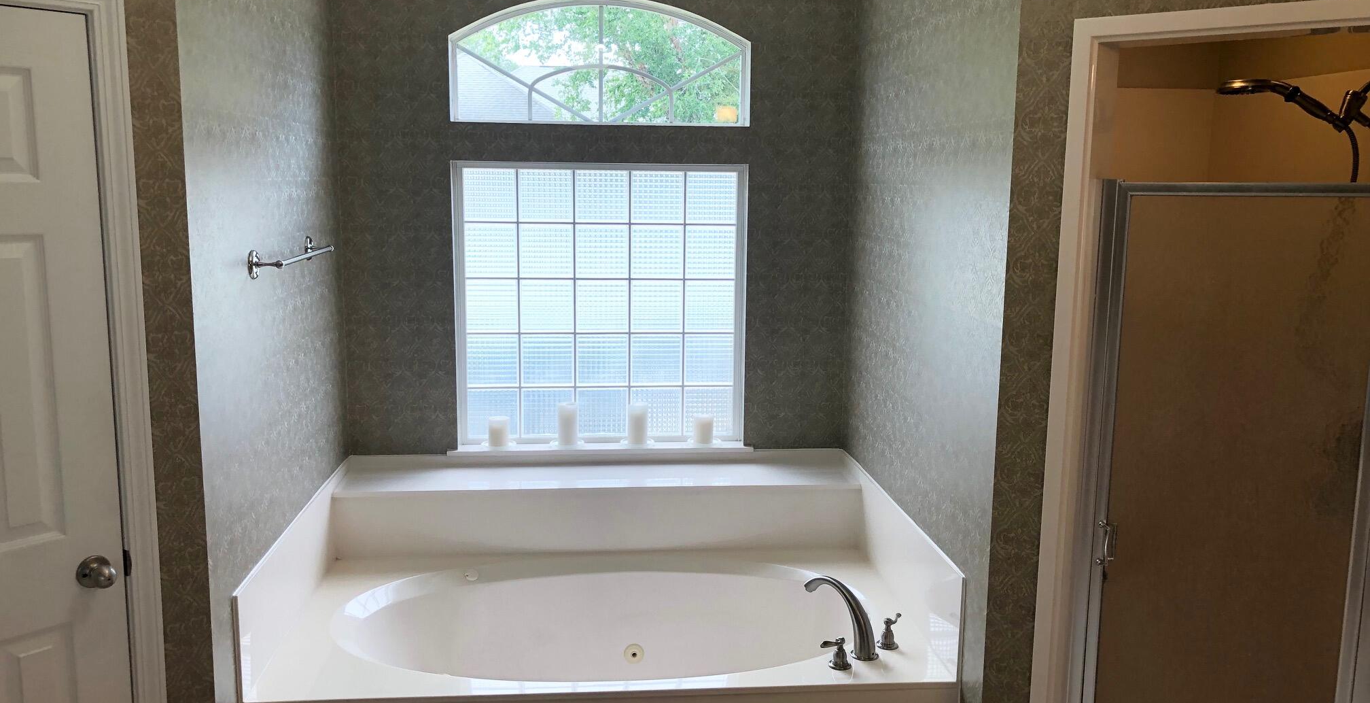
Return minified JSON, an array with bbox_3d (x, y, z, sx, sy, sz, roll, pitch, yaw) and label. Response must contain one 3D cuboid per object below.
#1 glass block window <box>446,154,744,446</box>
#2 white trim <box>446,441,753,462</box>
[{"bbox_3d":[-0.298,-0.160,3.989,1.036,1.020,0.080,0,9,-5],"label":"glass block window"},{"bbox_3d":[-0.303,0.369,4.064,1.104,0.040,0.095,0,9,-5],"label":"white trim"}]

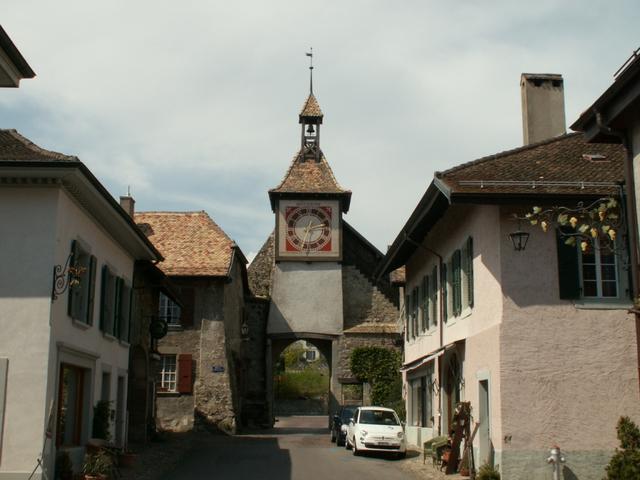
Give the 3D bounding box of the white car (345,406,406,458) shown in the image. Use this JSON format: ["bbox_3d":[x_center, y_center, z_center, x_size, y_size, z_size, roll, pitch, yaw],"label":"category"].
[{"bbox_3d":[1.796,6.144,26.290,1.660,1.490,3.550,1,-11,-3],"label":"white car"}]

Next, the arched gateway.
[{"bbox_3d":[0.320,0.513,47.150,8.292,20.182,5.500,0,-11,0],"label":"arched gateway"}]

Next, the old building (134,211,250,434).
[{"bbox_3d":[-7.357,4.046,42.381,7.400,11.466,9.000,0,-11,1],"label":"old building"}]

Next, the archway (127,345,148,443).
[{"bbox_3d":[-6.729,5.669,29.937,0.450,3.535,3.100,1,-11,-2],"label":"archway"}]

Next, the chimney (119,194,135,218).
[{"bbox_3d":[-9.972,-1.419,42.229,0.600,1.500,0.900,0,-11,1],"label":"chimney"}]

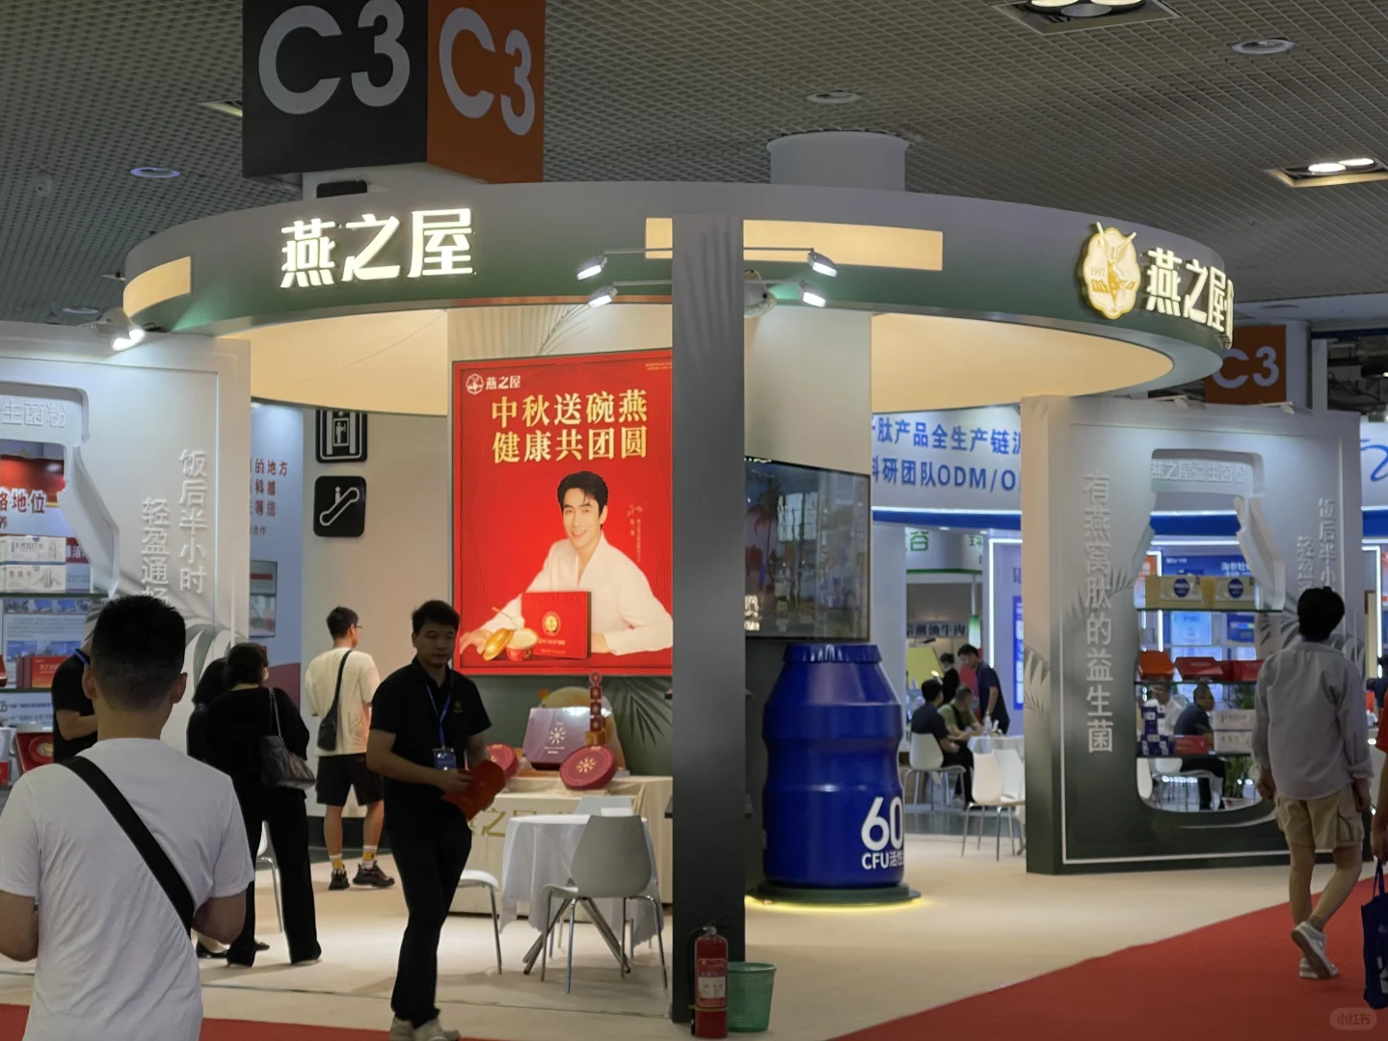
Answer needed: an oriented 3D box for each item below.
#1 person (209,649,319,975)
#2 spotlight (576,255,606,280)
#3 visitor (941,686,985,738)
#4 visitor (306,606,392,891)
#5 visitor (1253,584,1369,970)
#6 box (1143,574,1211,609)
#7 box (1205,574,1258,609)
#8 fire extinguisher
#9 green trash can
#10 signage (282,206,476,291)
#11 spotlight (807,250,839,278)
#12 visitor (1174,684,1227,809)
[{"bbox_3d":[-2.117,1.376,12.643,0.530,1.570,0.360,-1,-3,10],"label":"person"},{"bbox_3d":[-0.448,-1.109,11.285,0.140,0.085,0.180,-26,0,0],"label":"spotlight"},{"bbox_3d":[2.702,2.229,25.662,0.660,1.170,0.500,-2,-4,35],"label":"visitor"},{"bbox_3d":[-2.227,1.471,16.643,0.510,1.780,0.380,-1,-3,22],"label":"visitor"},{"bbox_3d":[2.916,1.240,12.142,0.530,1.790,0.450,-1,-3,24],"label":"visitor"},{"bbox_3d":[3.382,0.506,18.041,0.372,0.231,0.150,1,-3,-26],"label":"box"},{"bbox_3d":[3.805,0.514,18.246,0.371,0.237,0.150,1,-3,-26],"label":"box"},{"bbox_3d":[0.066,1.801,10.148,0.165,0.470,0.135,0,-3,3],"label":"fire extinguisher"},{"bbox_3d":[0.196,1.915,10.334,0.265,0.260,0.265,0,-3,0],"label":"green trash can"},{"bbox_3d":[-1.582,-1.353,12.777,1.164,0.350,0.100,-2,-3,28],"label":"signage"},{"bbox_3d":[0.568,-1.127,11.285,0.140,0.085,0.180,26,0,0],"label":"spotlight"},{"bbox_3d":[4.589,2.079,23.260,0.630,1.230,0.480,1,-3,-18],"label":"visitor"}]

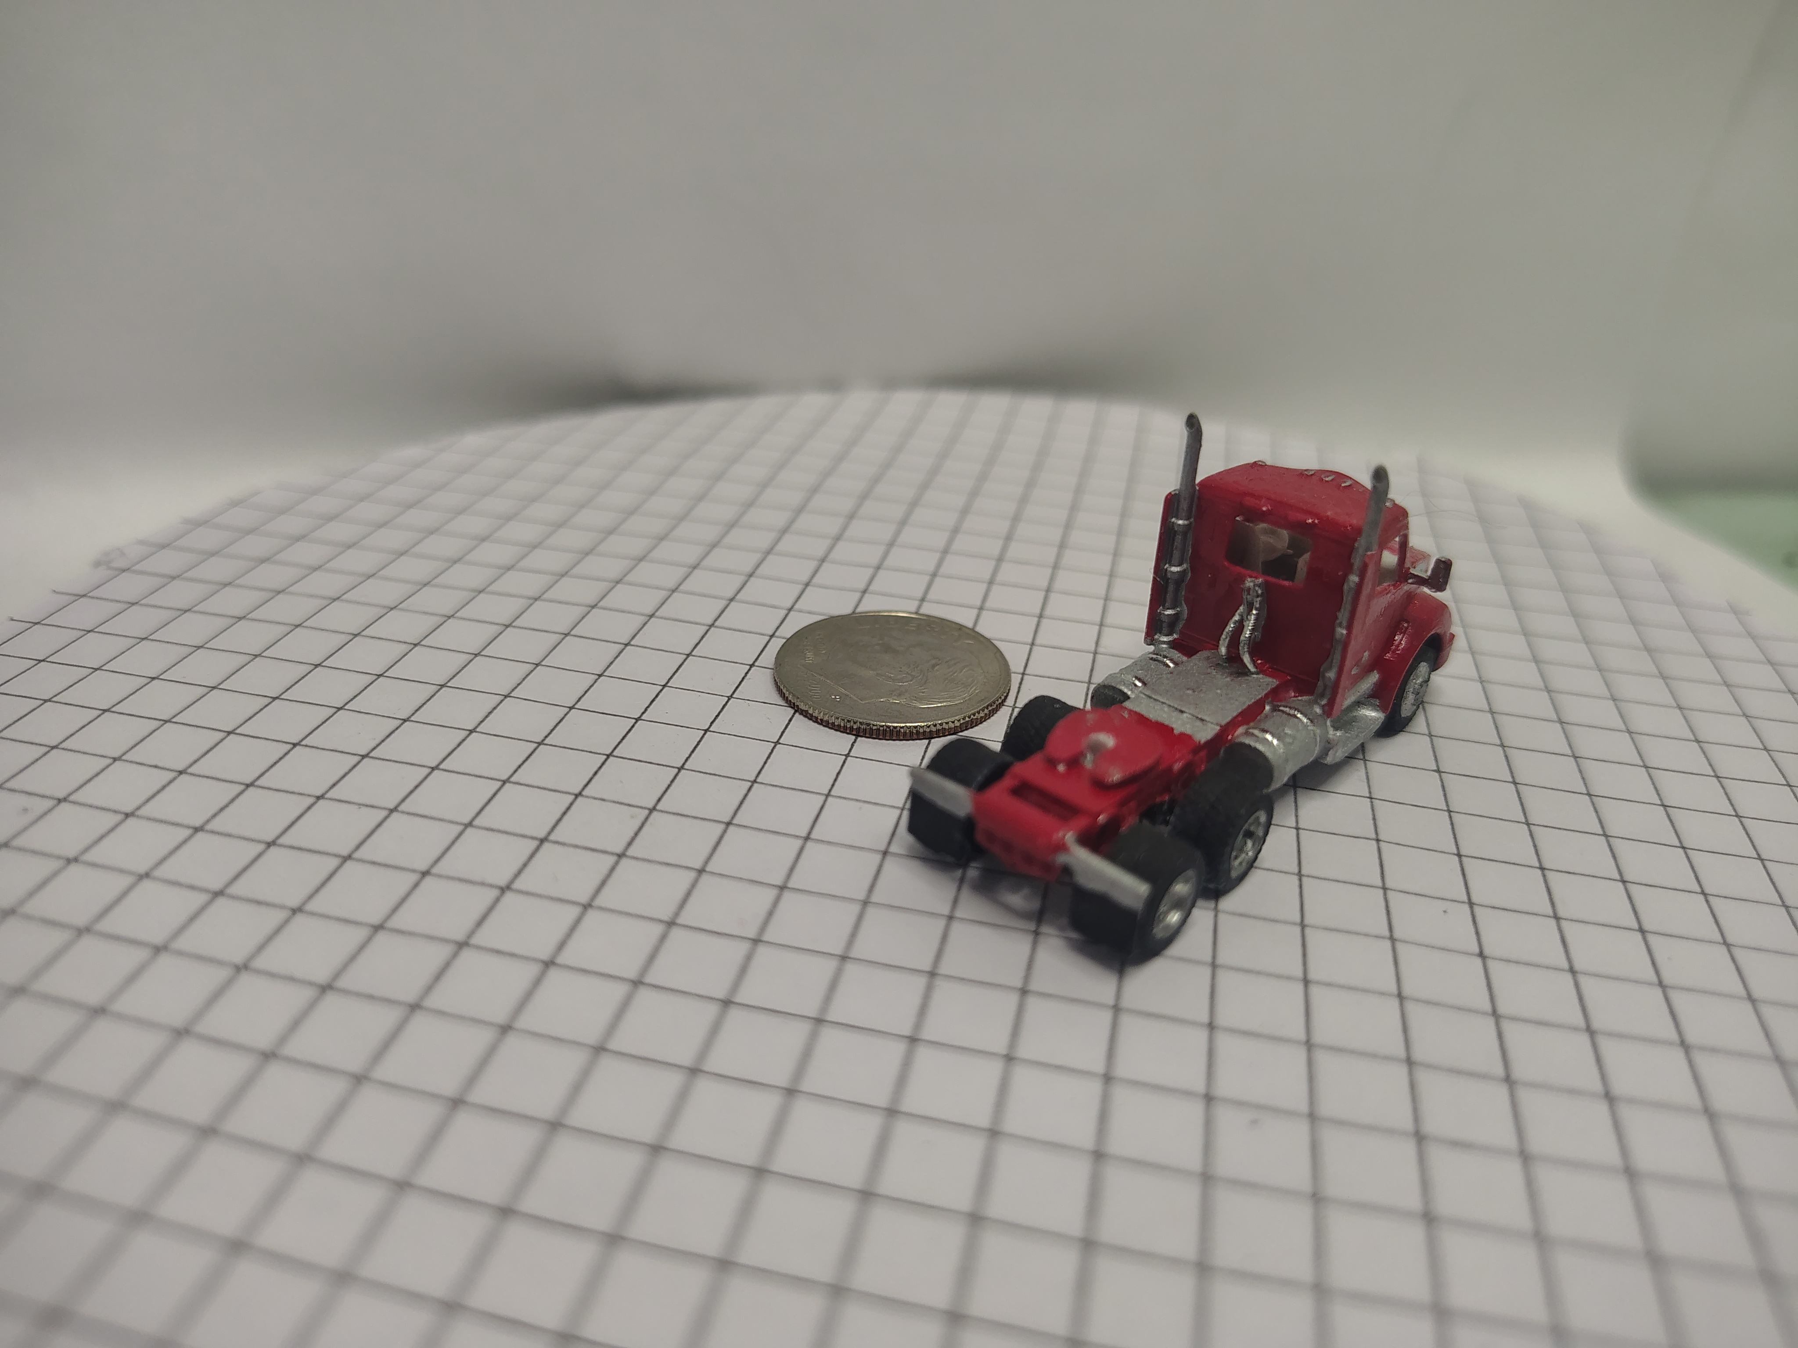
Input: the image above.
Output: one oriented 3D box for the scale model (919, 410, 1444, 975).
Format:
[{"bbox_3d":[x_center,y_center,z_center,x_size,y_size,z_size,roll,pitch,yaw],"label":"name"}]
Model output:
[{"bbox_3d":[0.021,-0.004,0.082,0.020,0.023,0.045,26,37,33],"label":"scale model"}]

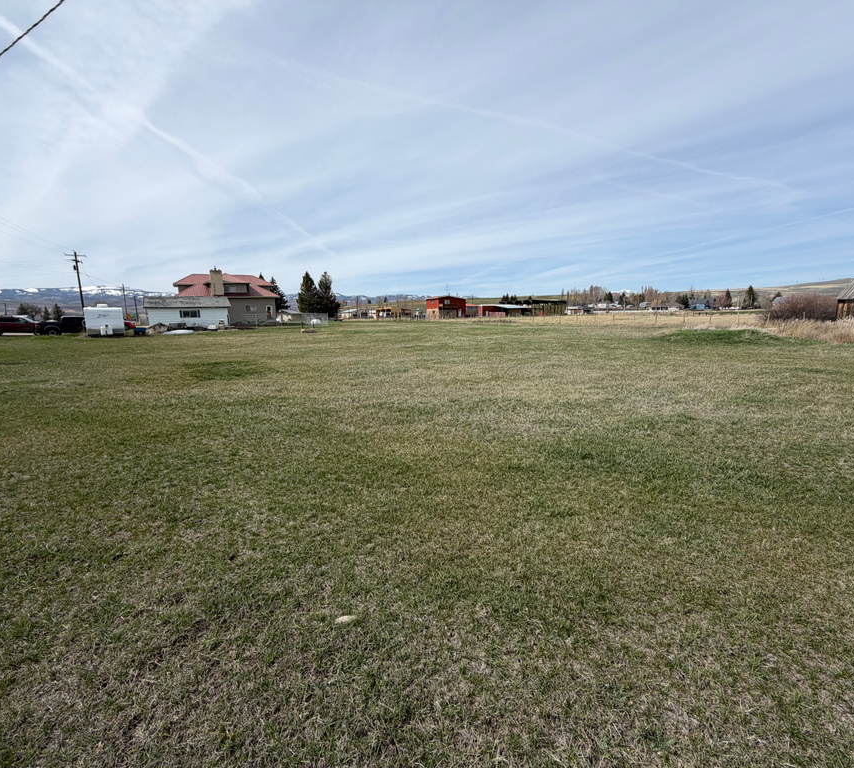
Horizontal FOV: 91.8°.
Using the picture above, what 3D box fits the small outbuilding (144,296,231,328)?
[{"bbox_3d":[-27.768,-8.315,48.290,8.500,3.600,5.000,-5,11,-30],"label":"small outbuilding"}]

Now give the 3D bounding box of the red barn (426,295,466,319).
[{"bbox_3d":[5.423,-21.492,116.041,8.300,6.300,8.600,-4,10,-24],"label":"red barn"}]

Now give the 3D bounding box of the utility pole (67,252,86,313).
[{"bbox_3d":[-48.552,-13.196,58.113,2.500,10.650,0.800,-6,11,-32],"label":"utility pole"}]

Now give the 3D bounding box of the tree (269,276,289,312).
[{"bbox_3d":[-34.383,-19.285,93.088,6.200,9.800,6.200,-4,10,-20],"label":"tree"}]

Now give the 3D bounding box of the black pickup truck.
[{"bbox_3d":[-33.550,-5.606,39.823,5.800,1.980,2.000,-6,11,-32],"label":"black pickup truck"}]

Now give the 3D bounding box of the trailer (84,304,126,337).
[{"bbox_3d":[-26.946,-5.384,34.789,2.450,2.820,6.600,-7,12,-37],"label":"trailer"}]

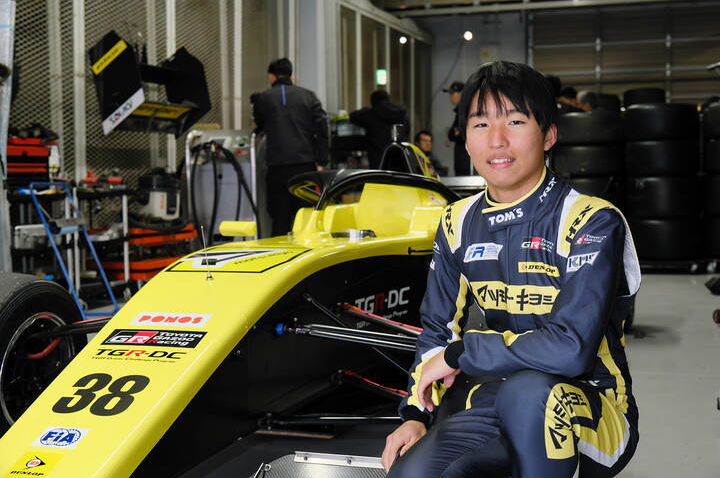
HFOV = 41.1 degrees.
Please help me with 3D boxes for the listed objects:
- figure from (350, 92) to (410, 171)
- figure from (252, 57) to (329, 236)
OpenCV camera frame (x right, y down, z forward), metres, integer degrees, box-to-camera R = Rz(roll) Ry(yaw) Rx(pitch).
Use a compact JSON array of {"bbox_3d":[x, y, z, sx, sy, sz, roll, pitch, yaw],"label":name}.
[{"bbox_3d":[0.220,-0.690,9.800,0.540,1.650,0.480,-2,4,-34],"label":"figure"},{"bbox_3d":[-0.550,-0.580,7.600,0.600,1.710,0.420,0,4,0],"label":"figure"}]

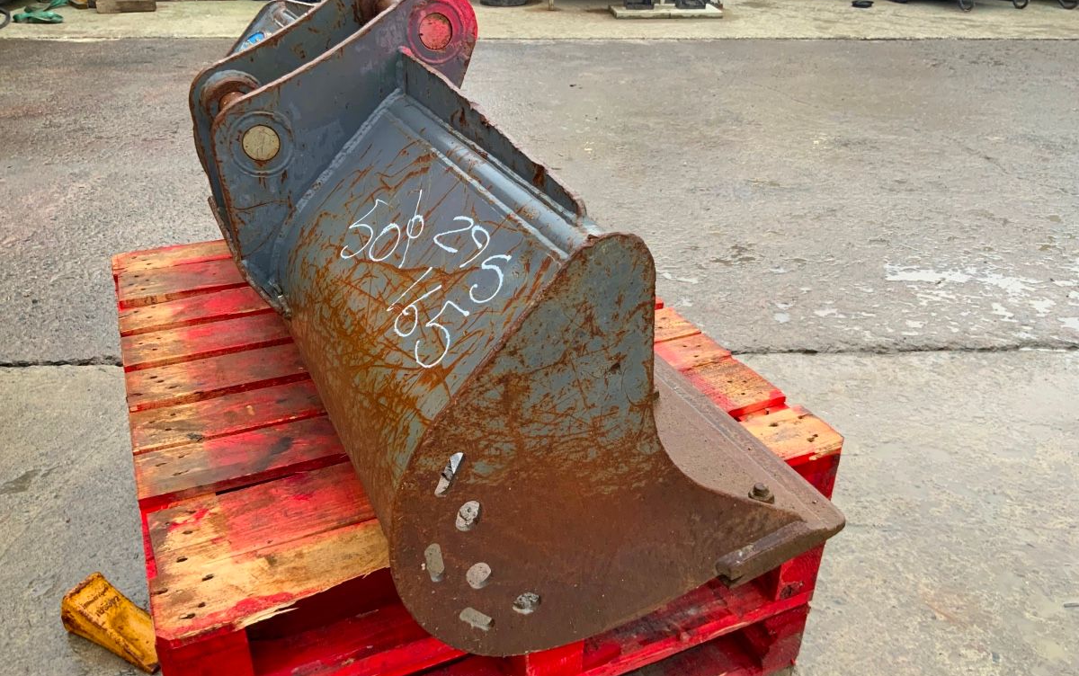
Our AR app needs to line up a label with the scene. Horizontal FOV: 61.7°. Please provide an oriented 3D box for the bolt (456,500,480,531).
[{"bbox_3d":[-0.071,0.177,0.902,0.028,0.033,0.020,-12,32,-21],"label":"bolt"}]

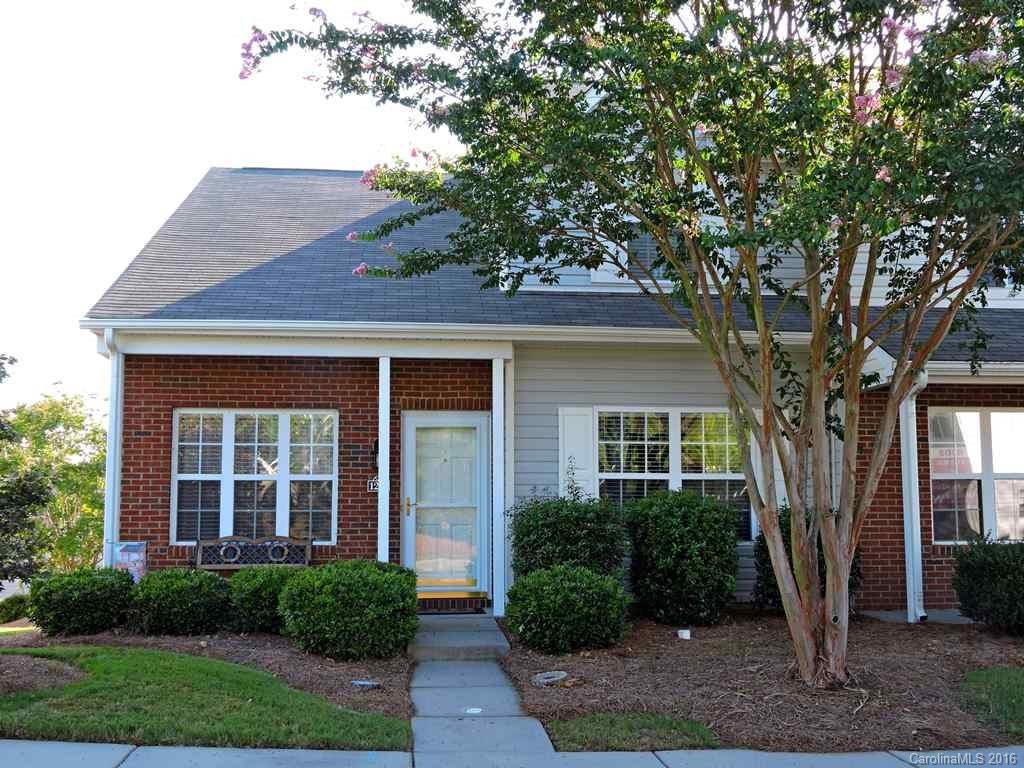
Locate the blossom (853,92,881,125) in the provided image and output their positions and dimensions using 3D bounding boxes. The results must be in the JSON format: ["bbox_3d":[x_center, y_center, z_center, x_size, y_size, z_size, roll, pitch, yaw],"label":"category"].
[{"bbox_3d":[2.685,-2.087,8.963,0.200,0.230,0.190,1,-6,-8],"label":"blossom"}]

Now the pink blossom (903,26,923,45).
[{"bbox_3d":[2.945,-2.555,8.700,0.150,0.150,0.140,1,-6,-7],"label":"pink blossom"}]

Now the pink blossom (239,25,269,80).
[{"bbox_3d":[-1.835,-2.346,8.400,0.210,0.380,0.220,1,-6,-7],"label":"pink blossom"}]

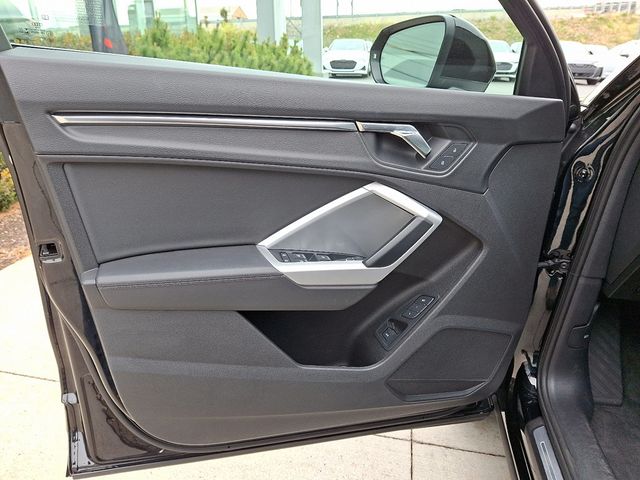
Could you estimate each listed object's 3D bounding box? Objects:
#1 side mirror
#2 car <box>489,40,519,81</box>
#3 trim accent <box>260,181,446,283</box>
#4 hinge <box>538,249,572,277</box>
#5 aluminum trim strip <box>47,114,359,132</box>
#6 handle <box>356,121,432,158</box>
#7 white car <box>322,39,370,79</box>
[{"bbox_3d":[0.243,-0.397,0.997,0.145,0.160,0.230,-17,29,-36],"label":"side mirror"},{"bbox_3d":[7.375,-7.618,19.685,1.880,1.460,4.750,5,23,10],"label":"car"},{"bbox_3d":[0.058,-0.016,0.855,0.335,0.160,0.080,-4,23,-11],"label":"trim accent"},{"bbox_3d":[0.552,0.051,1.089,0.070,0.058,0.050,-4,23,-11],"label":"hinge"},{"bbox_3d":[-0.168,-0.192,0.757,0.482,0.020,0.020,-1,23,-12],"label":"aluminum trim strip"},{"bbox_3d":[0.133,-0.179,0.825,0.140,0.065,0.035,-4,23,-11],"label":"handle"},{"bbox_3d":[1.490,-8.157,20.783,1.880,1.460,4.750,5,23,10],"label":"white car"}]

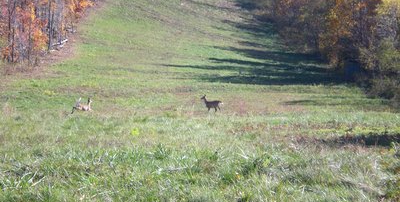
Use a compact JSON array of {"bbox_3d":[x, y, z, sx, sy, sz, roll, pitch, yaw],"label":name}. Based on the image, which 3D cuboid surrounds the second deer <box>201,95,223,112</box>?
[{"bbox_3d":[0.750,0.228,81.000,1.400,1.200,0.400,0,0,10],"label":"second deer"}]

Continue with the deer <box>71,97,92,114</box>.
[{"bbox_3d":[-7.339,0.330,82.000,1.420,1.060,0.400,0,0,0],"label":"deer"}]

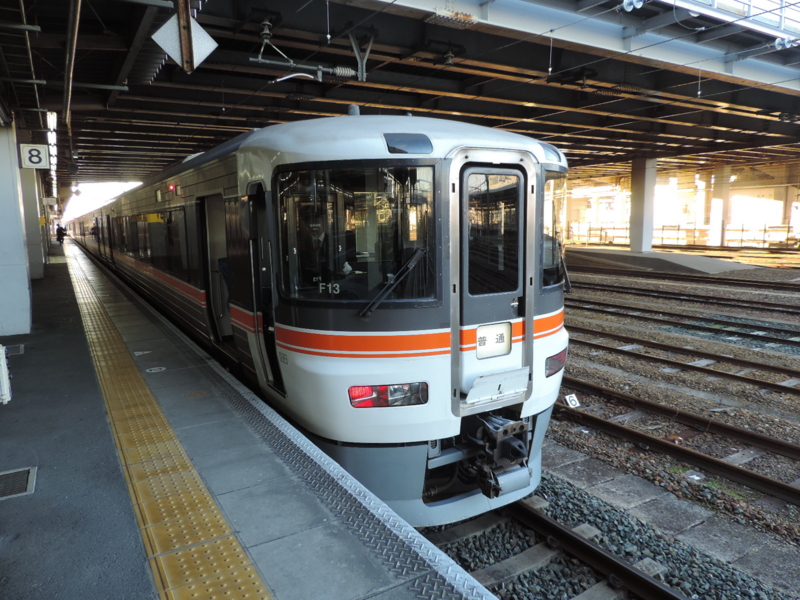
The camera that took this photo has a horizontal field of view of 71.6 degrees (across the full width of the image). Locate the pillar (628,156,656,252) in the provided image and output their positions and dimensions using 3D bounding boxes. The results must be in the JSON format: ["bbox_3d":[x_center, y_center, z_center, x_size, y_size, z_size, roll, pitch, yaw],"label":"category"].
[{"bbox_3d":[17.705,-6.808,40.556,1.100,6.660,1.100,-5,9,-31],"label":"pillar"}]

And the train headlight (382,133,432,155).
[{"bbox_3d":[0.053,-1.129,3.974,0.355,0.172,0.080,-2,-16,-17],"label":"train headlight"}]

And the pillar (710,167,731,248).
[{"bbox_3d":[25.566,-7.426,44.372,0.950,6.450,0.950,-5,9,-31],"label":"pillar"}]

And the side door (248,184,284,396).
[{"bbox_3d":[-1.158,-0.112,4.756,0.130,1.793,0.630,-5,9,-31],"label":"side door"}]

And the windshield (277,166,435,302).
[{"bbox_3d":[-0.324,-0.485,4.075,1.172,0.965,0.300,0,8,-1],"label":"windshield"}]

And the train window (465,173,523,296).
[{"bbox_3d":[0.741,-0.521,4.348,0.537,0.941,0.060,-5,9,-31],"label":"train window"}]

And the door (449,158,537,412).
[{"bbox_3d":[0.713,-0.126,4.383,0.877,2.009,0.130,-4,9,-30],"label":"door"}]

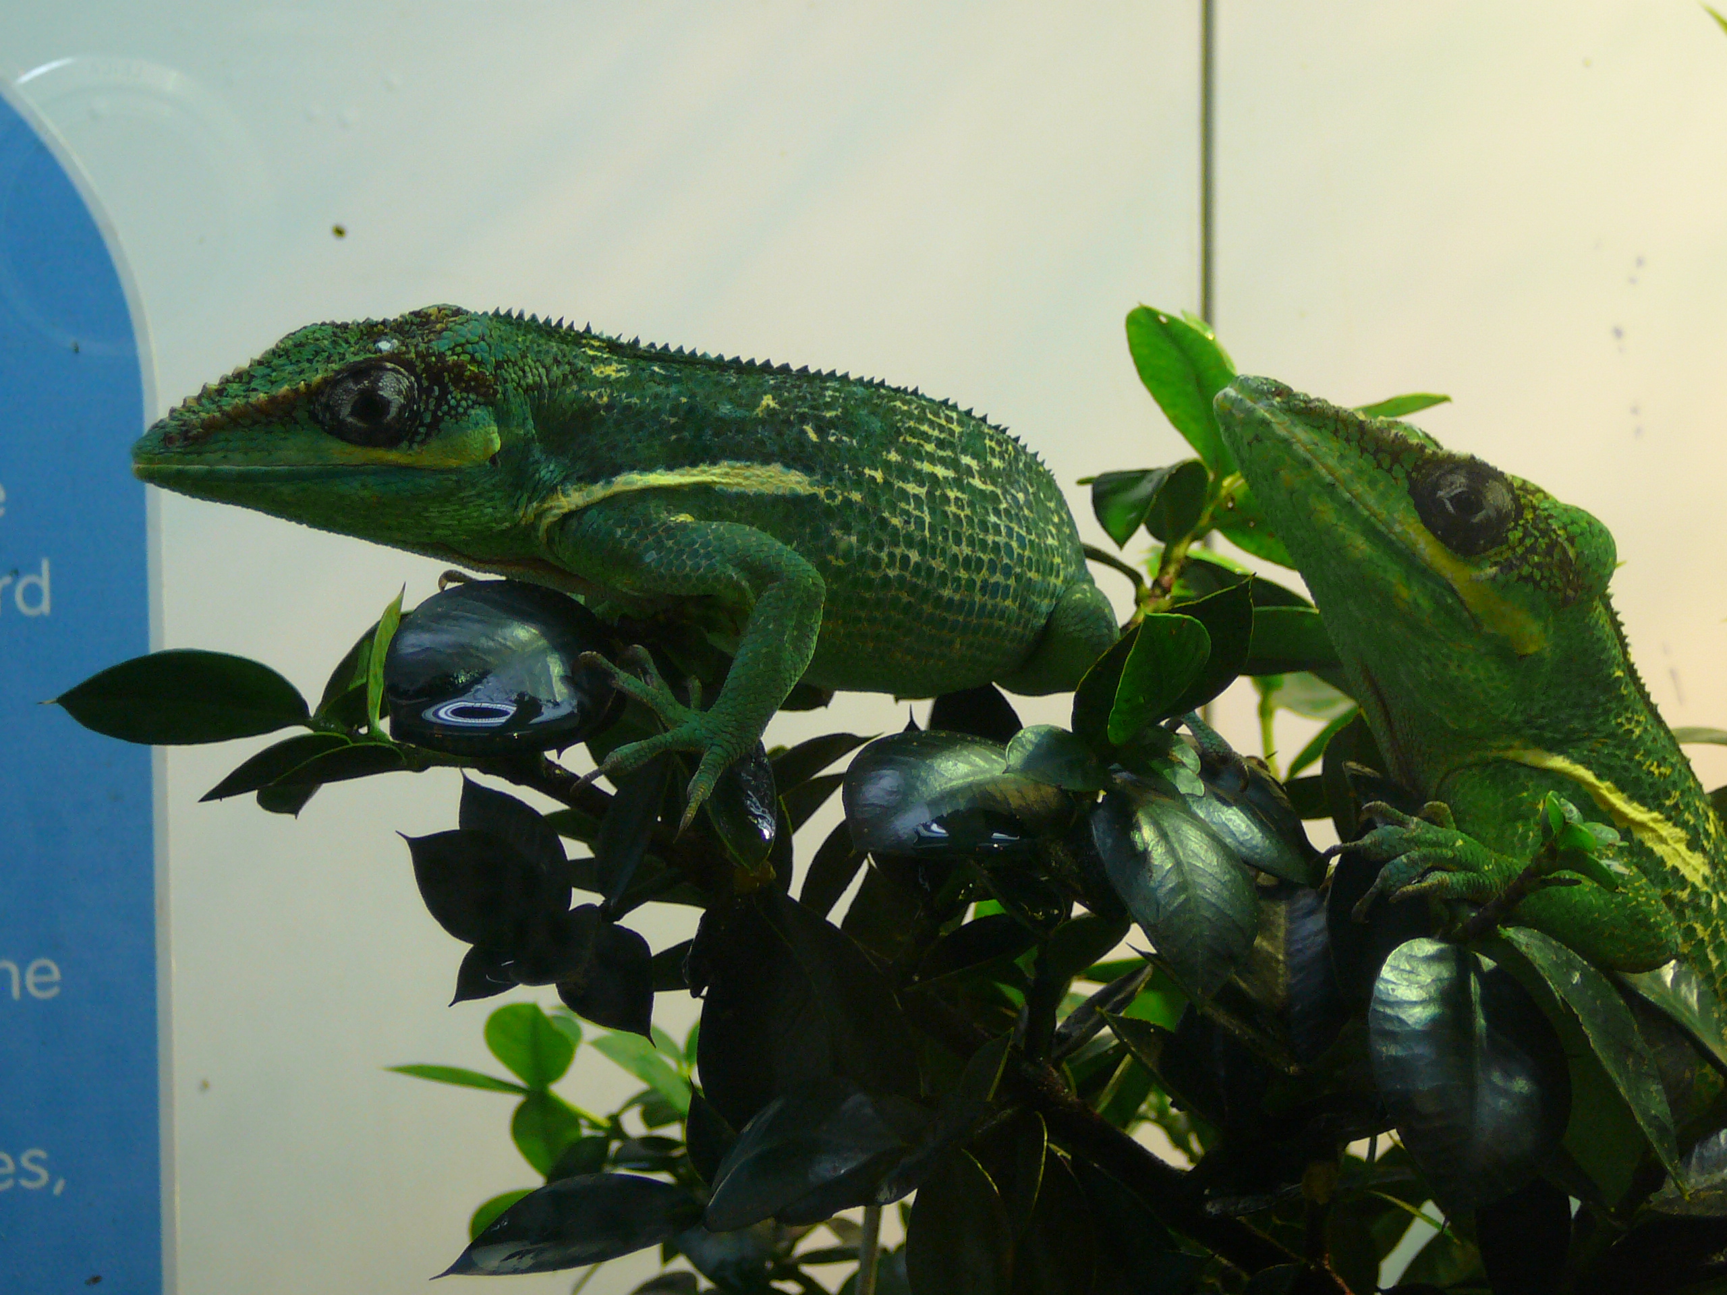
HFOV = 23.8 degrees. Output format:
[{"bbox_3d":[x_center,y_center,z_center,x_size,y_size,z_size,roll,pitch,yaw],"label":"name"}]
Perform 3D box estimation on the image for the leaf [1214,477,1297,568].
[{"bbox_3d":[0.071,-0.021,0.695,0.028,0.015,0.005,26,22,-6],"label":"leaf"}]

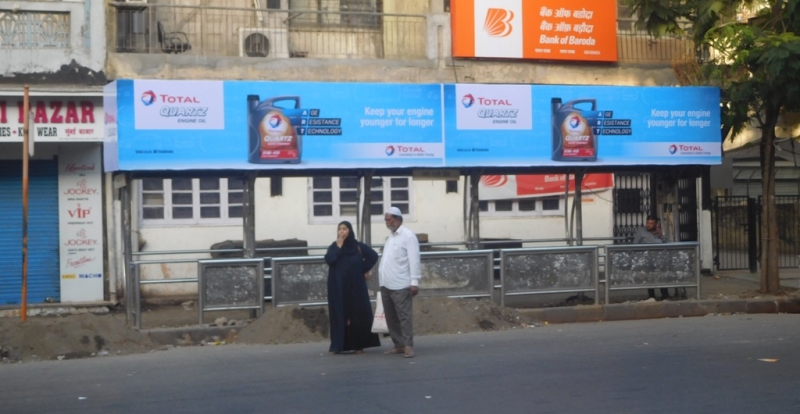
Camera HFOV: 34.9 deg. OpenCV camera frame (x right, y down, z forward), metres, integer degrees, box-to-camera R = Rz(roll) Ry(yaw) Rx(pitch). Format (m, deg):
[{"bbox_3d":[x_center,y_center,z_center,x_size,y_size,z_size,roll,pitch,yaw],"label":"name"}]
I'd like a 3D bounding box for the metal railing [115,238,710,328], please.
[{"bbox_3d":[0.453,0.998,17.908,8.427,0.934,0.600,-1,0,-20],"label":"metal railing"}]

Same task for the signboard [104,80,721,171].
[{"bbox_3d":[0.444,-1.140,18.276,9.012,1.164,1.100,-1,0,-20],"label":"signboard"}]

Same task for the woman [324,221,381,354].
[{"bbox_3d":[-0.575,0.957,15.173,0.610,1.580,0.400,-1,0,13],"label":"woman"}]

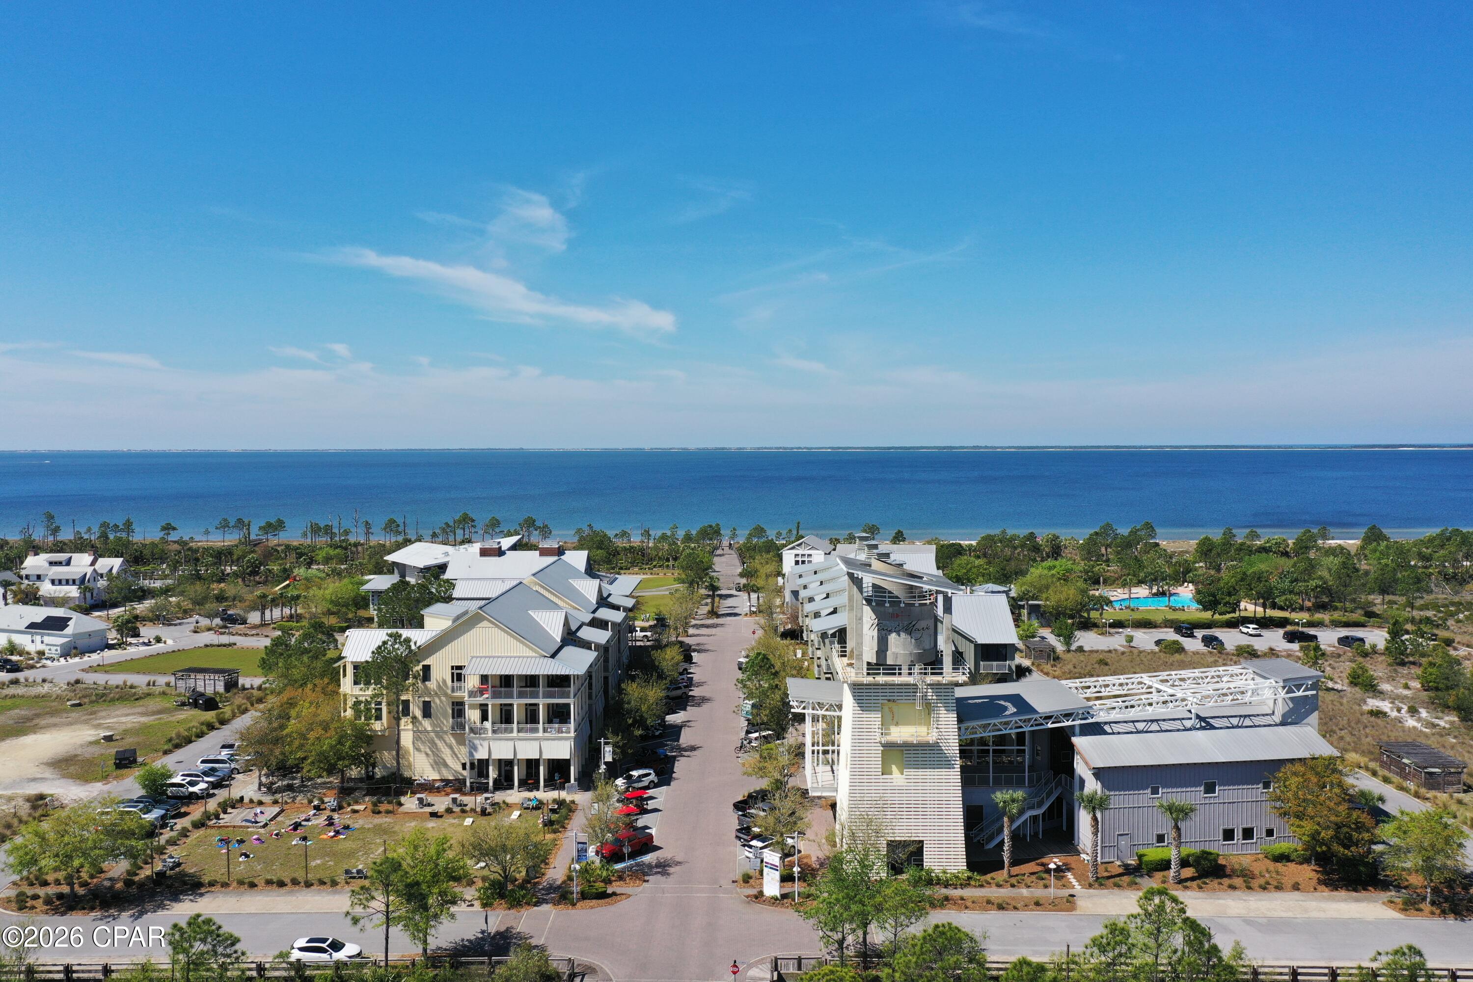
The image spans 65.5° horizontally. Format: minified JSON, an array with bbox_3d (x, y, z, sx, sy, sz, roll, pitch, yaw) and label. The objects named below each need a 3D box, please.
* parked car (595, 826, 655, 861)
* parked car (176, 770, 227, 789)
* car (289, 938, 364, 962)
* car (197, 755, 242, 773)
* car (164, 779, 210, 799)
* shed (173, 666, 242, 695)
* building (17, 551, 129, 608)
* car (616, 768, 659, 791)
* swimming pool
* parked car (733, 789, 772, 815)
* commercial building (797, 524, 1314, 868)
[{"bbox_3d":[-9.800,31.110,100.829,5.400,1.820,1.900,-2,3,-41],"label":"parked car"},{"bbox_3d":[-56.863,30.542,121.715,4.750,1.700,1.870,0,2,4],"label":"parked car"},{"bbox_3d":[-27.200,30.590,75.990,4.600,1.660,1.870,0,2,1],"label":"car"},{"bbox_3d":[-56.934,30.297,127.209,5.150,1.750,1.970,0,2,1],"label":"car"},{"bbox_3d":[-54.300,29.230,112.540,4.700,1.720,1.900,0,2,2],"label":"car"},{"bbox_3d":[-74.800,26.850,162.000,8.300,2.750,4.100,0,2,10],"label":"shed"},{"bbox_3d":[-150.528,19.353,257.783,18.500,10.800,21.500,0,2,1],"label":"building"},{"bbox_3d":[-9.990,28.940,114.310,4.600,1.690,1.860,-2,3,-41],"label":"car"},{"bbox_3d":[94.616,25.563,259.753,23.000,1.200,20.000,0,2,5],"label":"swimming pool"},{"bbox_3d":[2.418,30.547,112.218,5.800,1.920,2.000,-2,3,-42],"label":"parked car"},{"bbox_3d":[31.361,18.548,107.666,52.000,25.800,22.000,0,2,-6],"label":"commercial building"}]

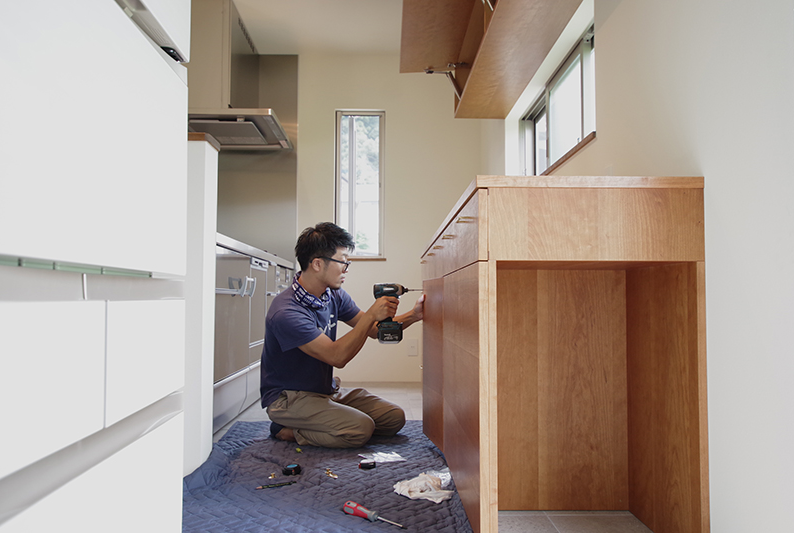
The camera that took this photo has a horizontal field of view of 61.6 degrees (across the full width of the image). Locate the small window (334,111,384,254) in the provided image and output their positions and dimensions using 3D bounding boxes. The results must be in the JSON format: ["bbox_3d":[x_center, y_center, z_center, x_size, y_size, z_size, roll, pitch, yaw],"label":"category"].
[{"bbox_3d":[-0.266,-0.605,4.860,0.365,1.065,0.100,0,-3,-1],"label":"small window"}]

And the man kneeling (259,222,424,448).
[{"bbox_3d":[-0.222,0.280,2.840,0.700,0.920,0.460,-1,-3,25],"label":"man kneeling"}]

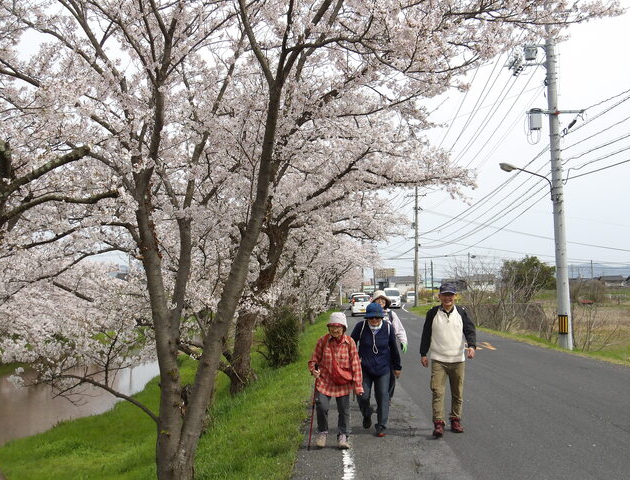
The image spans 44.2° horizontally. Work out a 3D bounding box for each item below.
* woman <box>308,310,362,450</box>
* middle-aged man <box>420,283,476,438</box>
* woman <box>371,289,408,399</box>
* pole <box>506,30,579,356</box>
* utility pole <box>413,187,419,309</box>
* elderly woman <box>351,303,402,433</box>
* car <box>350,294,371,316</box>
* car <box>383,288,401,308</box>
[{"bbox_3d":[0.216,1.461,8.243,0.570,1.420,0.480,0,-4,6],"label":"woman"},{"bbox_3d":[1.476,1.326,8.703,0.600,1.730,0.500,0,-4,6],"label":"middle-aged man"},{"bbox_3d":[0.924,1.507,10.449,0.580,1.610,0.450,0,-3,3],"label":"woman"},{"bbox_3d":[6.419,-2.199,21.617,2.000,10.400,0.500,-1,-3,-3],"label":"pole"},{"bbox_3d":[10.065,0.735,77.359,0.450,11.800,0.450,0,-3,0],"label":"utility pole"},{"bbox_3d":[0.693,1.443,8.796,0.570,1.500,0.520,0,-3,3],"label":"elderly woman"},{"bbox_3d":[3.493,4.735,56.546,1.480,1.520,3.400,0,-3,3],"label":"car"},{"bbox_3d":[7.603,5.620,75.558,1.600,1.890,3.800,0,-3,2],"label":"car"}]

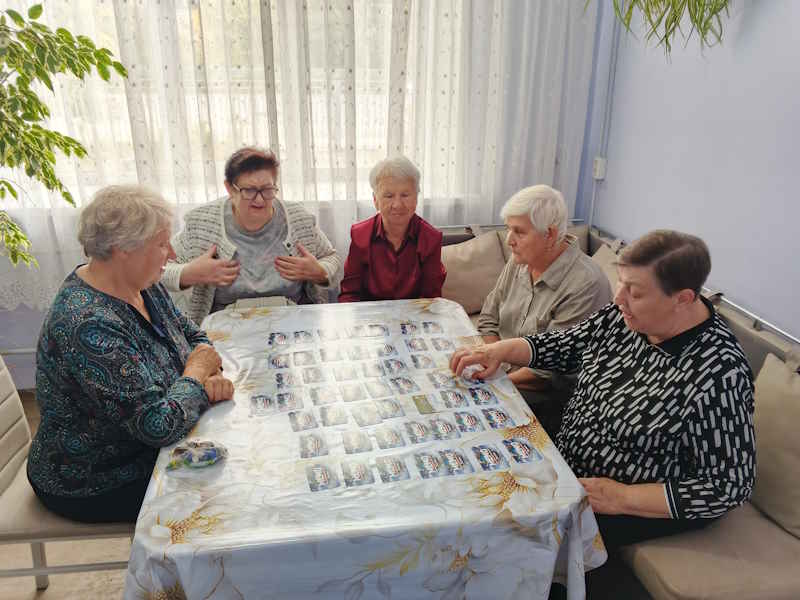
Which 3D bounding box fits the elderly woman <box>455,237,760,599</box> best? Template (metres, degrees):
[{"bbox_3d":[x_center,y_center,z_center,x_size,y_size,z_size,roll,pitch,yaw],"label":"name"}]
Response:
[{"bbox_3d":[0.490,0.424,1.603,0.680,1.205,0.700,-11,24,-26],"label":"elderly woman"}]

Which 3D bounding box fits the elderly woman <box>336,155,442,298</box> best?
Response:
[{"bbox_3d":[-0.020,0.118,2.332,0.460,1.245,0.660,-1,21,-3],"label":"elderly woman"}]

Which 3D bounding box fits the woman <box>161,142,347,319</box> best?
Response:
[{"bbox_3d":[-0.510,0.108,2.296,0.620,1.290,0.660,-5,22,-12],"label":"woman"}]

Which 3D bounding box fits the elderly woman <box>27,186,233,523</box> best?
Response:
[{"bbox_3d":[-0.680,0.328,1.759,0.700,1.270,0.520,-5,22,-12],"label":"elderly woman"}]

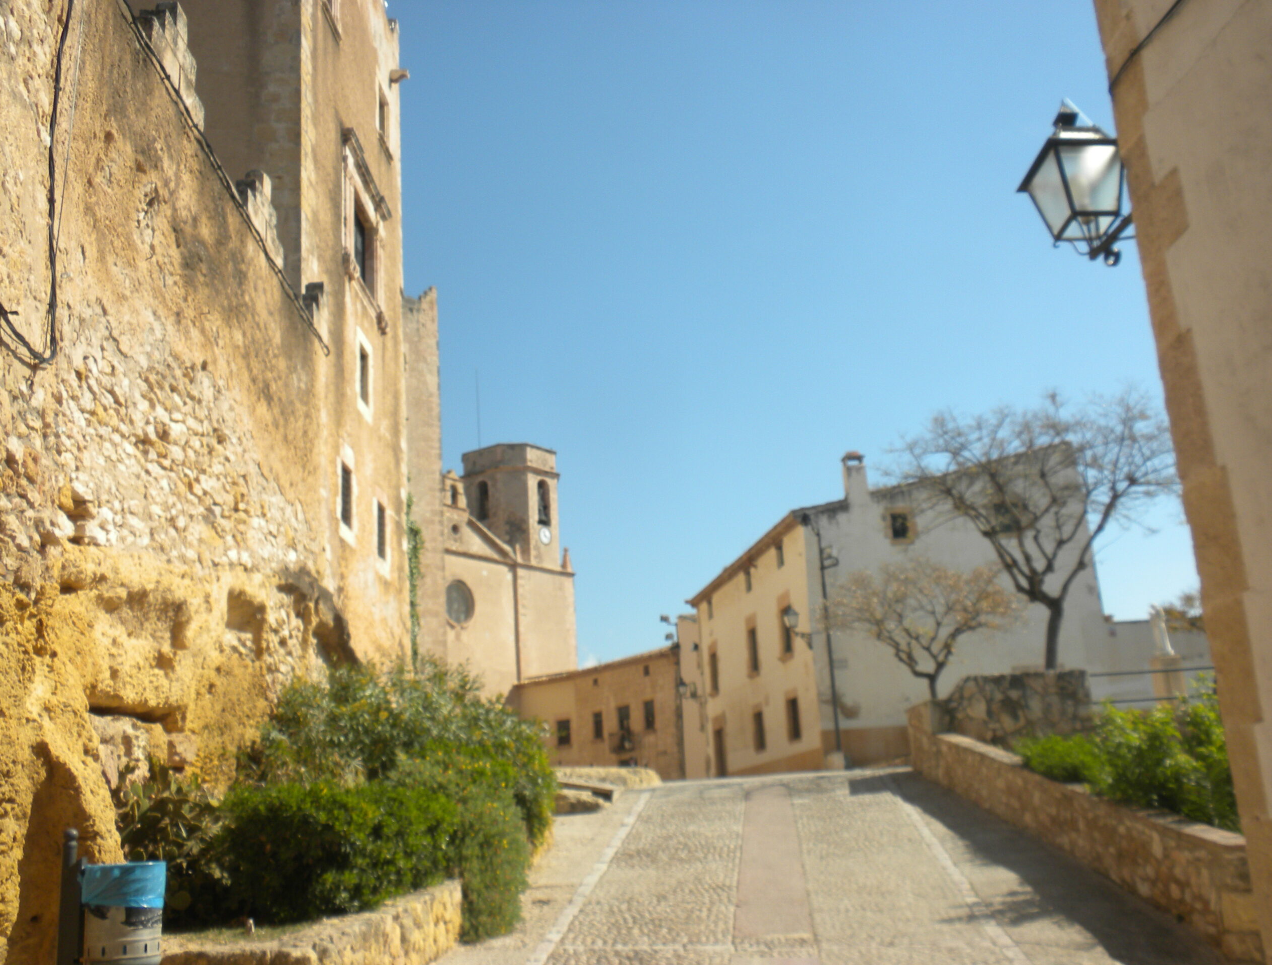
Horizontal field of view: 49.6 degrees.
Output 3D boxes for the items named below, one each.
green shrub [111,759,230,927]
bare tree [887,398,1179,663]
[{"bbox_3d":[-2.575,1.991,7.600,0.630,0.900,0.650,-4,-15,0],"label":"green shrub"},{"bbox_3d":[5.230,0.948,17.481,3.800,4.450,3.700,-4,-15,0],"label":"bare tree"}]

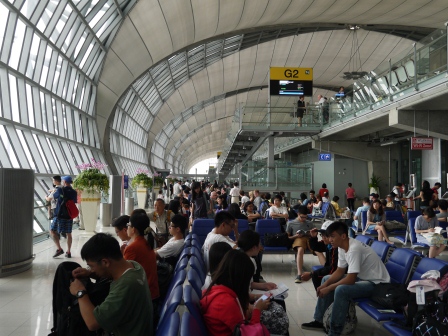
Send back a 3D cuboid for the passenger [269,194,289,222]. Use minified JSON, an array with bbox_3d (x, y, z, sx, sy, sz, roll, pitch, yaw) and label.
[{"bbox_3d":[1.320,1.302,10.663,0.500,1.260,0.900,0,-2,-3],"label":"passenger"}]

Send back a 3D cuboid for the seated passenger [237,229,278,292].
[{"bbox_3d":[0.255,1.180,4.388,0.780,1.130,0.500,0,-2,-3],"label":"seated passenger"}]

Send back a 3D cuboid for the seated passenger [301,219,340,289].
[{"bbox_3d":[1.309,1.200,5.248,0.780,1.150,0.550,0,-2,-3],"label":"seated passenger"}]

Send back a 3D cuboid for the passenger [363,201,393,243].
[{"bbox_3d":[3.446,1.319,9.750,0.520,1.170,0.780,0,-2,-1],"label":"passenger"}]

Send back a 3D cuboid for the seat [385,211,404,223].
[{"bbox_3d":[4.132,1.475,10.657,0.550,0.900,0.650,0,-2,-3],"label":"seat"}]

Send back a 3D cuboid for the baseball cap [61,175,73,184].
[{"bbox_3d":[-3.348,0.254,9.400,0.260,0.150,0.190,-1,-2,32],"label":"baseball cap"}]

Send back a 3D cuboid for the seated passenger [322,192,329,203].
[{"bbox_3d":[3.995,1.524,16.710,0.750,1.180,0.500,0,-2,-3],"label":"seated passenger"}]

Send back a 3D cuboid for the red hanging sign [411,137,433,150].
[{"bbox_3d":[6.320,-0.768,14.033,0.690,0.390,0.090,0,-2,-3],"label":"red hanging sign"}]

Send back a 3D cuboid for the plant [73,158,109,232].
[{"bbox_3d":[-4.270,0.874,14.079,1.100,2.330,1.020,0,-2,-3],"label":"plant"}]

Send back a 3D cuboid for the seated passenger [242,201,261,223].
[{"bbox_3d":[0.600,1.310,9.600,0.500,1.180,0.750,0,-2,-9],"label":"seated passenger"}]

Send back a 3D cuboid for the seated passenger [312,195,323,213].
[{"bbox_3d":[3.151,1.519,15.862,0.750,1.140,0.500,0,-2,-3],"label":"seated passenger"}]

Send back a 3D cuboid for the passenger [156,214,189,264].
[{"bbox_3d":[-0.740,1.134,4.965,0.780,1.220,0.520,0,-2,-3],"label":"passenger"}]

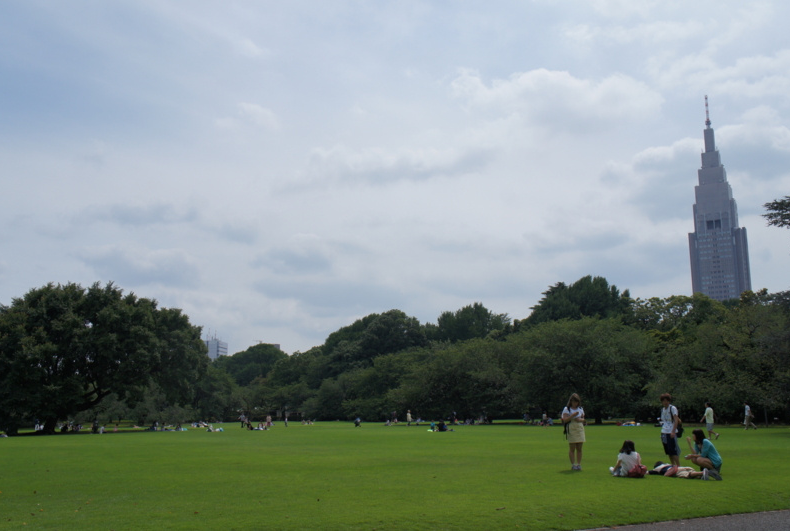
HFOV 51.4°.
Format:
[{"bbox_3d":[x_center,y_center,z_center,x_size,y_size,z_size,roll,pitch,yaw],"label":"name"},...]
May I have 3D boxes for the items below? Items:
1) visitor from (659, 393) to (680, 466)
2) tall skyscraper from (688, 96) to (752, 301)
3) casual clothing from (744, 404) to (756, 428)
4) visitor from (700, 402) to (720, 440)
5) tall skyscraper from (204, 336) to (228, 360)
[{"bbox_3d":[6.064,3.684,18.076,0.400,1.720,0.500,5,-11,-29],"label":"visitor"},{"bbox_3d":[279.911,-16.177,710.527,43.000,271.000,43.000,-6,-11,28],"label":"tall skyscraper"},{"bbox_3d":[21.705,9.194,50.136,0.620,1.400,0.450,-5,-11,24],"label":"casual clothing"},{"bbox_3d":[14.582,7.215,38.081,0.820,1.700,0.500,-5,-11,24],"label":"visitor"},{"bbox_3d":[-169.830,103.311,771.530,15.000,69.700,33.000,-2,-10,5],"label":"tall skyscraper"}]

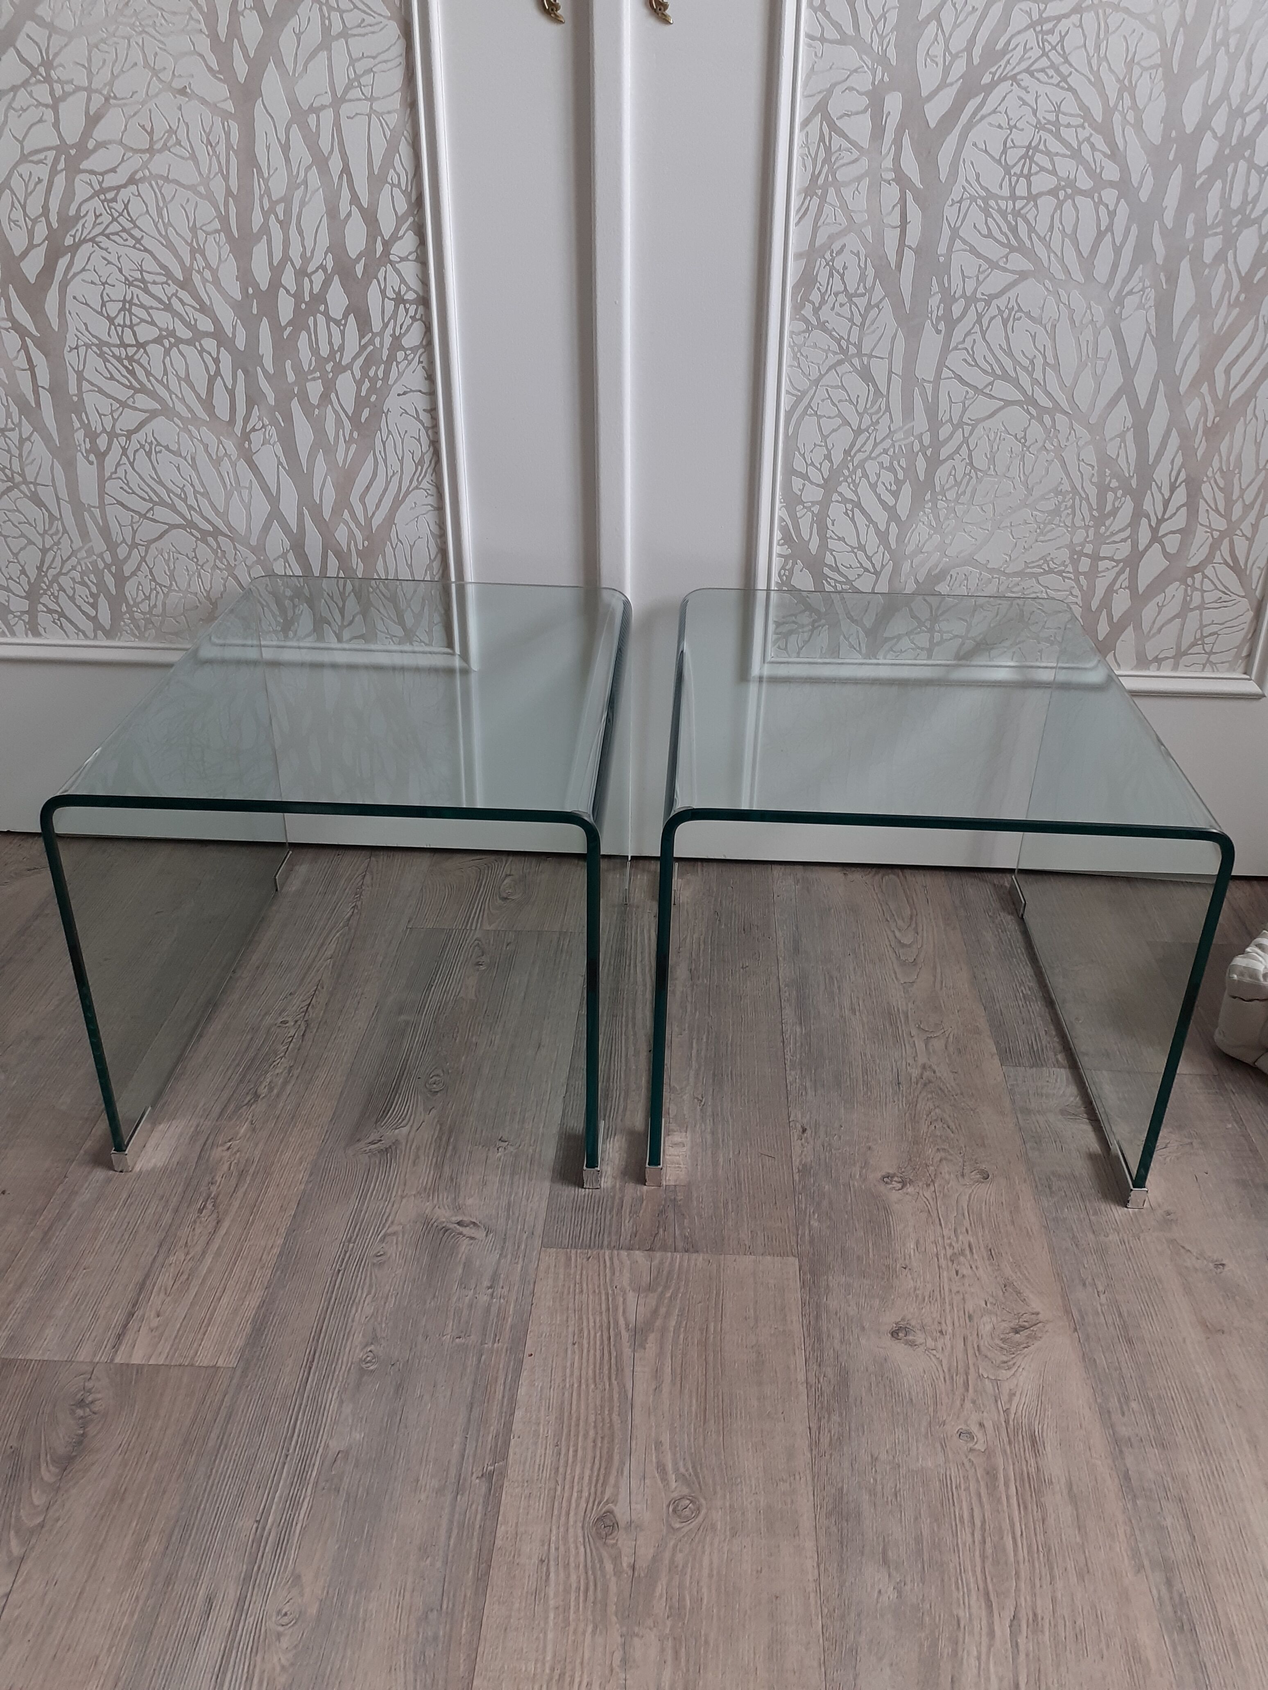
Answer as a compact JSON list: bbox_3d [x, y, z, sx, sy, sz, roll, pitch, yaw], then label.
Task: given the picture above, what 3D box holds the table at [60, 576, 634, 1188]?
[{"bbox_3d":[-0.257,0.004,1.466,0.480,0.419,0.597,2,29,2],"label":"table"}]

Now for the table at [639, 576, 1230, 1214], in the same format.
[{"bbox_3d":[0.276,0.018,1.457,0.480,0.419,0.597,2,29,2],"label":"table"}]

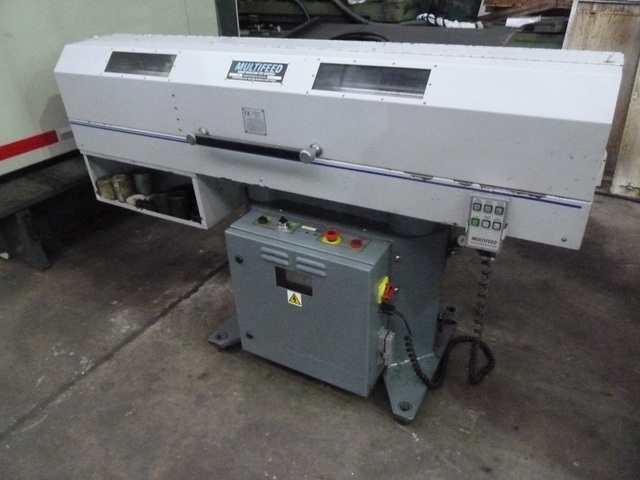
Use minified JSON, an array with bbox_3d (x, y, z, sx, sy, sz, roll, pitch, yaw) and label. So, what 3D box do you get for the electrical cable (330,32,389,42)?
[{"bbox_3d":[0.239,-1.218,2.800,0.400,0.060,0.380,14,34,25],"label":"electrical cable"}]

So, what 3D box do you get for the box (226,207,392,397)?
[{"bbox_3d":[-0.038,0.210,1.562,0.505,0.516,0.153,14,34,25],"label":"box"}]

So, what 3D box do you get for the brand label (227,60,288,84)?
[{"bbox_3d":[-0.183,-0.485,1.337,0.194,0.063,0.004,13,-8,24],"label":"brand label"}]

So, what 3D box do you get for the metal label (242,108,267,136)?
[{"bbox_3d":[-0.195,-0.351,1.374,0.077,0.073,0.004,13,34,24],"label":"metal label"}]

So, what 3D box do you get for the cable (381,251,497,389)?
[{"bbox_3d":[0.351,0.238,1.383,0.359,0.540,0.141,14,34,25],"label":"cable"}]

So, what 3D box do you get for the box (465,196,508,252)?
[{"bbox_3d":[0.417,-0.048,1.147,0.082,0.140,0.045,13,34,24],"label":"box"}]

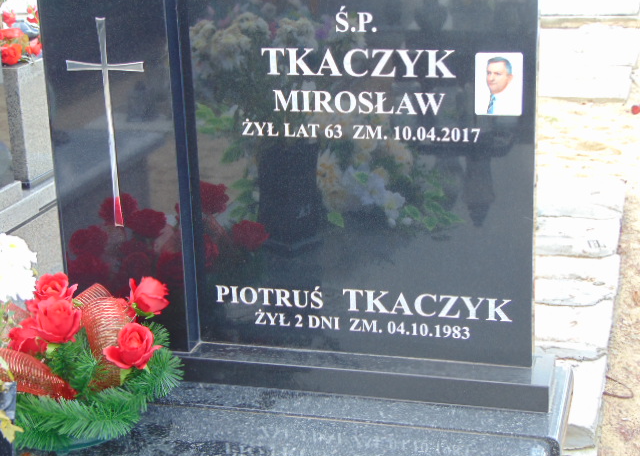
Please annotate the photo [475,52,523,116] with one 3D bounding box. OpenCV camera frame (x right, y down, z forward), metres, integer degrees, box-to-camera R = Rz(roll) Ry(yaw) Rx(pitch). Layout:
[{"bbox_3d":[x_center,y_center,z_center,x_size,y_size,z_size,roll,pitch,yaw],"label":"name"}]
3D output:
[{"bbox_3d":[0.336,-0.269,2.467,0.089,0.122,0.006,3,19,15],"label":"photo"}]

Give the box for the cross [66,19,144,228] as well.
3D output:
[{"bbox_3d":[-0.422,-0.206,2.633,0.166,0.430,0.008,3,19,15],"label":"cross"}]

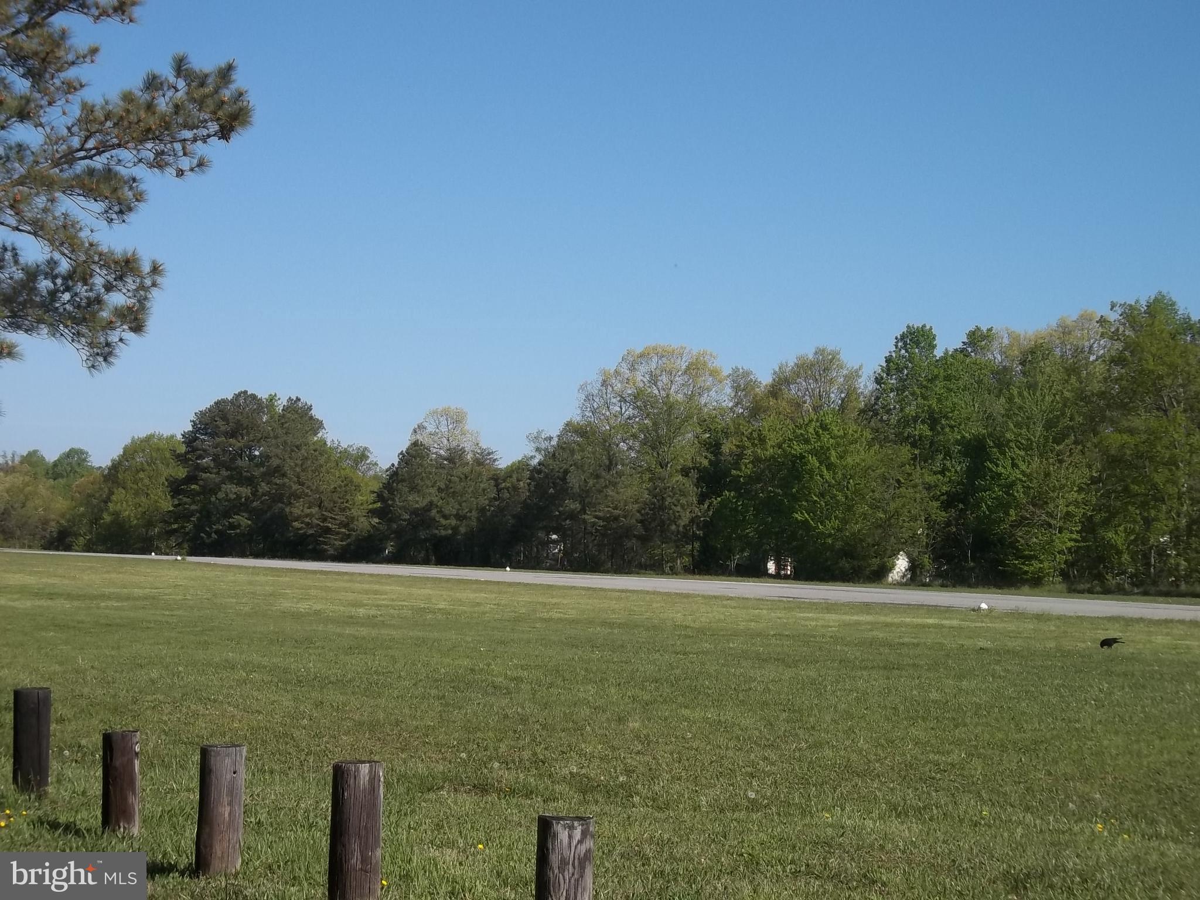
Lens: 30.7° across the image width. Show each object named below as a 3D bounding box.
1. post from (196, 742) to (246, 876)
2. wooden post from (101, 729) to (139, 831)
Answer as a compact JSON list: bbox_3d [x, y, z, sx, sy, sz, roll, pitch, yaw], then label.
[{"bbox_3d":[-1.736,1.652,10.000,0.206,0.583,0.206,2,-3,-9],"label":"post"},{"bbox_3d":[-2.513,1.744,11.450,0.190,0.526,0.190,2,-3,-12],"label":"wooden post"}]

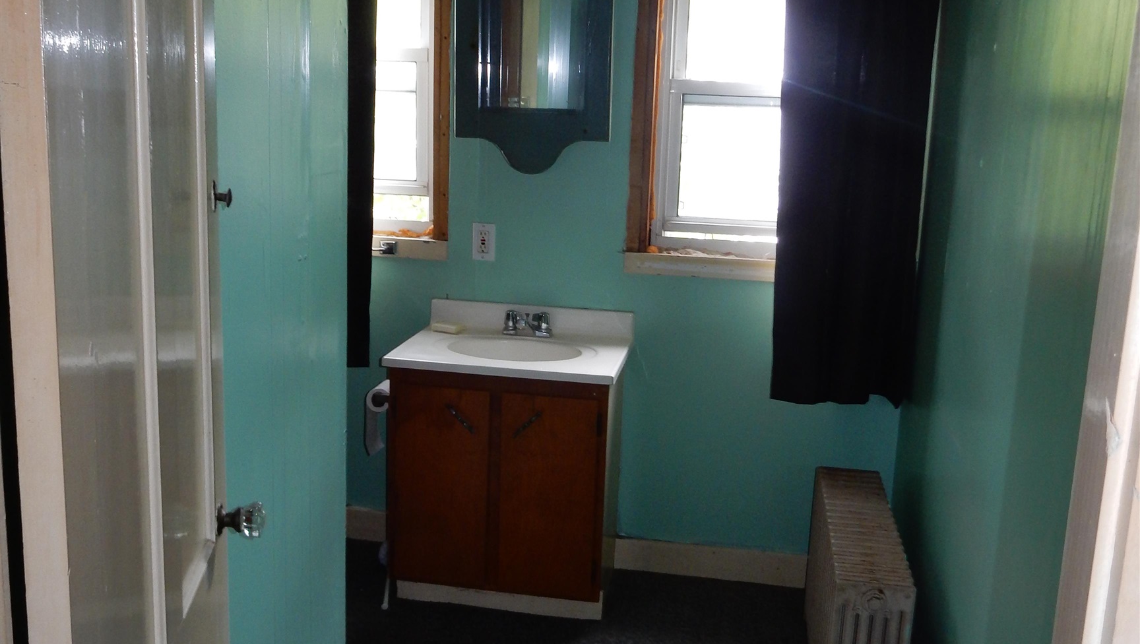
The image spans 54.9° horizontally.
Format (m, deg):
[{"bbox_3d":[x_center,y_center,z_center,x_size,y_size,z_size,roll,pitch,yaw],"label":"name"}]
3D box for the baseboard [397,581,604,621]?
[{"bbox_3d":[-0.203,0.780,3.158,0.603,0.089,0.018,4,10,9],"label":"baseboard"}]

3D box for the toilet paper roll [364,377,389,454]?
[{"bbox_3d":[-0.539,0.274,3.170,0.074,0.205,0.105,4,10,9],"label":"toilet paper roll"}]

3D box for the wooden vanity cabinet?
[{"bbox_3d":[-0.171,0.436,3.255,0.614,0.670,0.455,4,10,9],"label":"wooden vanity cabinet"}]

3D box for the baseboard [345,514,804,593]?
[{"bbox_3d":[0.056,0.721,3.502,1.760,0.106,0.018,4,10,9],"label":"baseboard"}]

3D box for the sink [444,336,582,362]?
[{"bbox_3d":[-0.164,0.133,3.201,0.400,0.120,0.290,4,10,9],"label":"sink"}]

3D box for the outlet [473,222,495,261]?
[{"bbox_3d":[-0.266,-0.245,3.396,0.071,0.114,0.010,4,10,9],"label":"outlet"}]

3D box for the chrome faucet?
[{"bbox_3d":[-0.132,0.007,3.308,0.155,0.084,0.110,4,10,9],"label":"chrome faucet"}]

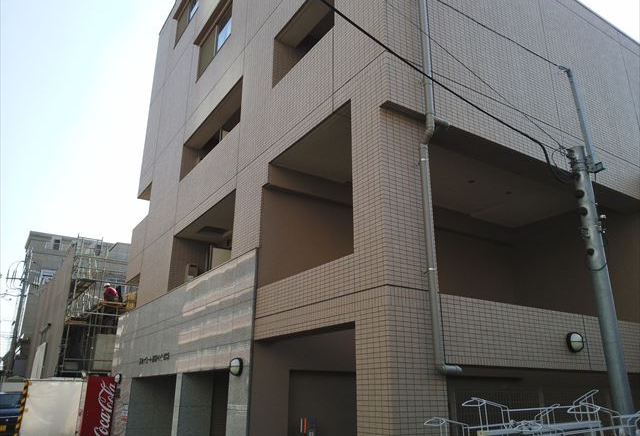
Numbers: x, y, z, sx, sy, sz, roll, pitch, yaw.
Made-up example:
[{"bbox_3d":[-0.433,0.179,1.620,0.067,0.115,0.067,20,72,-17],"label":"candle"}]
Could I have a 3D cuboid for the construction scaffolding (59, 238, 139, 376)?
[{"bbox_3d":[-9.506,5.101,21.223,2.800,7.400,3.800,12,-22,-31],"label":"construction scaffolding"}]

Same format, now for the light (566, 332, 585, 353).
[{"bbox_3d":[3.355,1.635,6.547,0.265,0.265,0.110,12,-22,-31],"label":"light"}]

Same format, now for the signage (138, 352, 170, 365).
[{"bbox_3d":[-3.759,3.198,11.273,0.040,0.155,2.423,12,-22,-31],"label":"signage"}]

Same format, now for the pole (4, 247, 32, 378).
[{"bbox_3d":[-18.671,6.879,30.726,0.420,10.200,0.420,12,-22,-31],"label":"pole"}]

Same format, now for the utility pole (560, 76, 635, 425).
[{"bbox_3d":[3.461,0.693,6.097,0.320,5.970,0.280,12,-22,-31],"label":"utility pole"}]

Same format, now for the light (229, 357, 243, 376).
[{"bbox_3d":[-1.241,2.227,7.436,0.110,0.265,0.265,12,-22,-31],"label":"light"}]

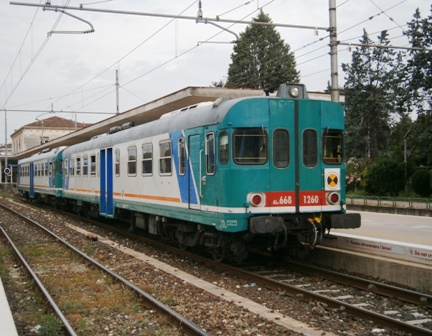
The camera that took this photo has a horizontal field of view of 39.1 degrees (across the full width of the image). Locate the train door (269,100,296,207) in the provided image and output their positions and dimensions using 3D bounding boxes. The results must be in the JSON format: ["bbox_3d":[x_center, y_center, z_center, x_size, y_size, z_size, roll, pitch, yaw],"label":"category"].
[{"bbox_3d":[1.314,-0.249,12.157,0.600,2.200,0.070,0,-1,-24],"label":"train door"}]

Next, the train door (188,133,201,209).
[{"bbox_3d":[-0.466,0.098,13.591,0.070,1.720,0.730,0,-1,-24],"label":"train door"}]

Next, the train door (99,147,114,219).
[{"bbox_3d":[-3.863,0.518,21.499,0.090,2.300,1.700,0,-1,-24],"label":"train door"}]

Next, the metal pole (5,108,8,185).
[{"bbox_3d":[-24.108,-2.158,70.000,0.230,9.400,0.230,0,-1,-24],"label":"metal pole"}]

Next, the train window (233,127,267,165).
[{"bbox_3d":[0.694,-0.407,11.963,0.740,0.740,0.060,0,-1,-10],"label":"train window"}]

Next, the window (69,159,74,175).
[{"bbox_3d":[-6.571,-0.064,27.826,0.060,0.860,1.000,0,-1,-24],"label":"window"}]

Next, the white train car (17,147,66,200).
[{"bbox_3d":[-10.852,0.826,40.863,2.880,3.600,22.000,0,-1,-24],"label":"white train car"}]

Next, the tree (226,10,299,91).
[{"bbox_3d":[3.634,-5.212,48.076,6.600,14.430,6.600,0,-1,-24],"label":"tree"}]

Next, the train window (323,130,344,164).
[{"bbox_3d":[2.461,-0.429,12.743,0.720,0.770,0.060,0,-1,-38],"label":"train window"}]

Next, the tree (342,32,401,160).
[{"bbox_3d":[9.497,-3.300,37.048,4.200,10.250,4.200,0,-1,-24],"label":"tree"}]

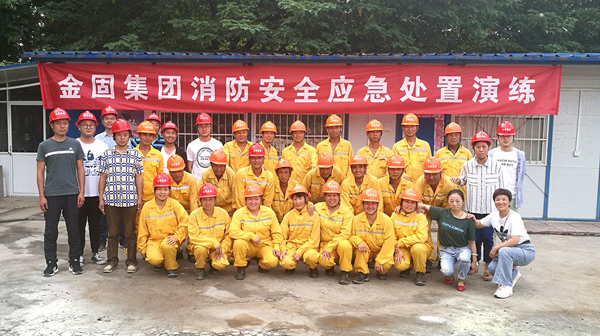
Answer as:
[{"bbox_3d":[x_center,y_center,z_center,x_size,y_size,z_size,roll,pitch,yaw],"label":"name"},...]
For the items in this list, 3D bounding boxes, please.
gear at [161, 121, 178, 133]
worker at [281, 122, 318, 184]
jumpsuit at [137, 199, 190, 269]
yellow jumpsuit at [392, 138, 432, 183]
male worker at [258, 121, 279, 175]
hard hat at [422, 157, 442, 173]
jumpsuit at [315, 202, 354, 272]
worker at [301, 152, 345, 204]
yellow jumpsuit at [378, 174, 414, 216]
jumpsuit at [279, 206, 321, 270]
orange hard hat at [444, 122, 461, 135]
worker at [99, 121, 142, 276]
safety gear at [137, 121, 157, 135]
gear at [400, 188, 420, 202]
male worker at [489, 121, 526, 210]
[{"bbox_3d":[-1.725,-0.534,6.200,0.220,0.160,0.270,0,5,-6],"label":"gear"},{"bbox_3d":[-0.013,0.241,6.080,0.520,1.710,0.330,1,4,0],"label":"worker"},{"bbox_3d":[-1.528,0.696,5.200,0.560,0.748,0.640,0,4,-10],"label":"jumpsuit"},{"bbox_3d":[1.371,0.371,5.730,0.520,1.490,0.310,2,4,8],"label":"yellow jumpsuit"},{"bbox_3d":[-0.445,0.233,6.220,0.460,1.696,0.340,0,5,-14],"label":"male worker"},{"bbox_3d":[1.495,-0.031,5.280,0.225,0.160,0.280,2,24,12],"label":"hard hat"},{"bbox_3d":[0.378,0.727,5.130,0.460,0.754,0.640,1,4,3],"label":"jumpsuit"},{"bbox_3d":[0.267,0.483,5.680,0.560,1.370,0.680,1,4,3],"label":"worker"},{"bbox_3d":[1.171,0.535,5.680,0.480,0.980,0.580,1,6,5],"label":"yellow jumpsuit"},{"bbox_3d":[-0.006,0.746,5.200,0.460,0.674,0.620,1,4,0],"label":"jumpsuit"},{"bbox_3d":[1.873,-0.475,5.700,0.215,0.160,0.275,2,2,17],"label":"orange hard hat"},{"bbox_3d":[-1.960,0.286,5.124,0.470,1.640,0.300,-1,6,-10],"label":"worker"},{"bbox_3d":[-1.768,-0.459,5.400,0.215,0.160,0.275,-1,10,-22],"label":"safety gear"},{"bbox_3d":[1.204,0.292,5.100,0.225,0.160,0.280,2,9,11],"label":"gear"},{"bbox_3d":[2.471,0.308,5.600,0.500,1.723,0.330,2,5,18],"label":"male worker"}]

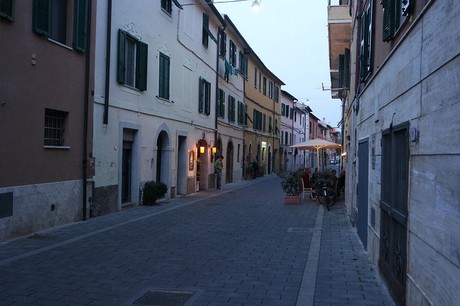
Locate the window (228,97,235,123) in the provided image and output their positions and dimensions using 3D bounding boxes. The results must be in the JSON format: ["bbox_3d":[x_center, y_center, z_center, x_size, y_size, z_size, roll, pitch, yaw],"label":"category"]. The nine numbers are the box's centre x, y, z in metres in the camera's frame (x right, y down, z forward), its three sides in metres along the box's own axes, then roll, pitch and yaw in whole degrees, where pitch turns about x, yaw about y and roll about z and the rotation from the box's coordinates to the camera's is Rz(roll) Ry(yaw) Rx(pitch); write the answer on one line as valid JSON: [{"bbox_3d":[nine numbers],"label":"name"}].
[{"bbox_3d":[0.099,-2.568,25.123,0.140,1.530,1.550,1,0,14],"label":"window"}]

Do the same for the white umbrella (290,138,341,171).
[{"bbox_3d":[4.200,0.632,20.298,2.350,2.620,2.350,1,0,12],"label":"white umbrella"}]

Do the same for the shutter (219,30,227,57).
[{"bbox_3d":[-0.404,-5.858,22.805,0.140,1.450,1.550,1,0,14],"label":"shutter"}]

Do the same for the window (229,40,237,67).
[{"bbox_3d":[0.178,-5.837,25.133,0.140,1.450,1.550,1,0,14],"label":"window"}]

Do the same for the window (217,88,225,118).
[{"bbox_3d":[-0.482,-2.589,22.795,0.140,1.530,1.550,1,0,14],"label":"window"}]

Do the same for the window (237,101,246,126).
[{"bbox_3d":[0.736,-2.545,27.670,0.140,1.530,1.700,1,0,14],"label":"window"}]

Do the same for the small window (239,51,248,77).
[{"bbox_3d":[0.814,-5.814,27.680,0.140,1.450,1.700,1,0,14],"label":"small window"}]

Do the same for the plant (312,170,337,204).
[{"bbox_3d":[3.657,1.307,16.246,0.920,1.220,0.800,1,0,12],"label":"plant"}]

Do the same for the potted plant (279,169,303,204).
[{"bbox_3d":[2.287,1.252,15.699,0.880,1.260,0.800,1,0,12],"label":"potted plant"}]

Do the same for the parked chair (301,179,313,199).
[{"bbox_3d":[3.281,1.483,17.899,0.480,0.860,0.450,1,0,9],"label":"parked chair"}]

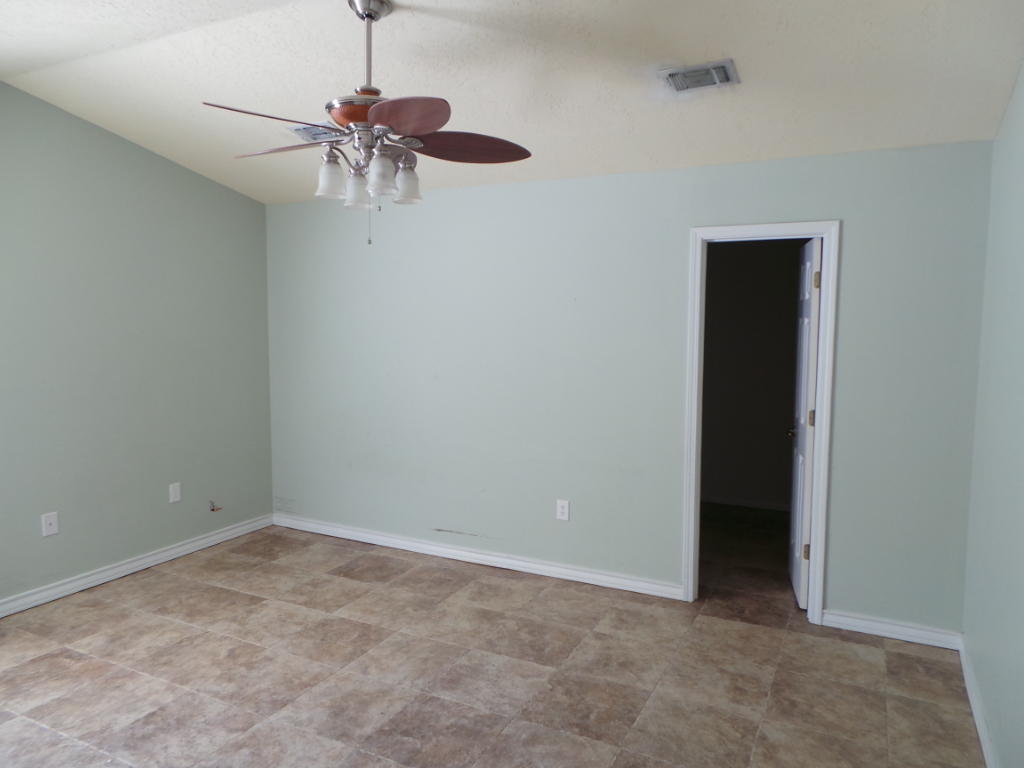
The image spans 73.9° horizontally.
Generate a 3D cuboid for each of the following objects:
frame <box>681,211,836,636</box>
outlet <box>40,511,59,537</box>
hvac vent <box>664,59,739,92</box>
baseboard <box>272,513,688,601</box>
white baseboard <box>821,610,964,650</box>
[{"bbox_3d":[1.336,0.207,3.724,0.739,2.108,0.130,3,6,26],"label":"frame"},{"bbox_3d":[-2.573,0.781,3.789,0.012,0.121,0.076,3,6,26],"label":"outlet"},{"bbox_3d":[0.790,-1.276,2.838,0.285,0.020,0.190,3,-6,26],"label":"hvac vent"},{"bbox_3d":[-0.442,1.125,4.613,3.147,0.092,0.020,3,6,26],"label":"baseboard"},{"bbox_3d":[1.914,1.247,3.466,0.621,0.092,0.020,3,6,26],"label":"white baseboard"}]

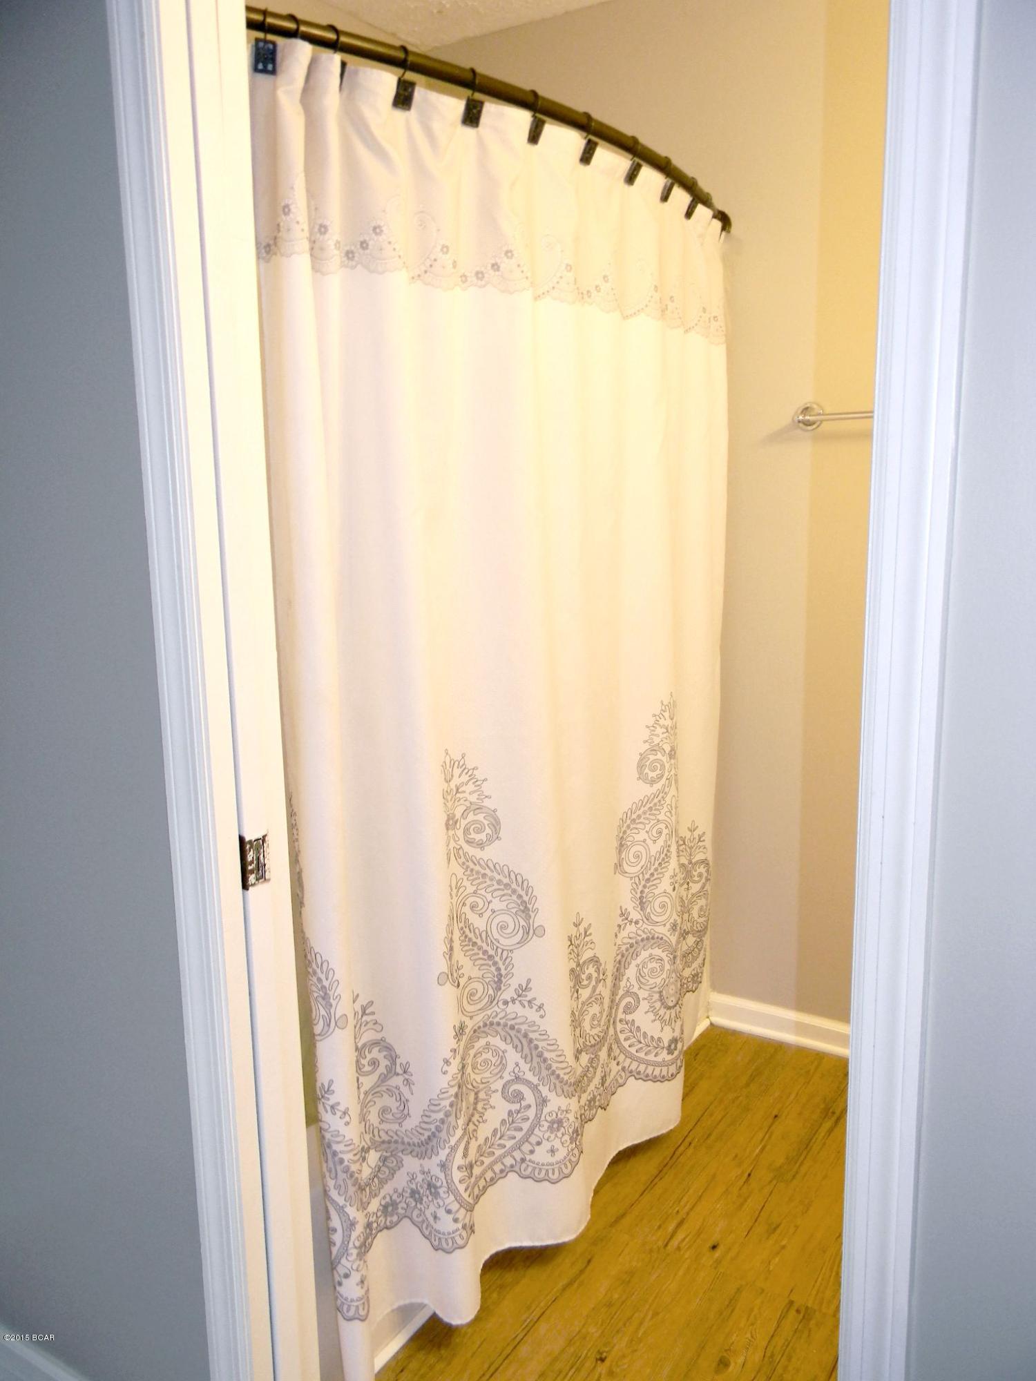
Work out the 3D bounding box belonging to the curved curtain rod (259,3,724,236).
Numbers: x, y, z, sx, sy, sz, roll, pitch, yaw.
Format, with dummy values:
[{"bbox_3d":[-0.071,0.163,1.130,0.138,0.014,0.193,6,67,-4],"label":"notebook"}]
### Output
[{"bbox_3d":[0.048,-0.928,1.860,0.185,0.050,1.527,6,12,36],"label":"curved curtain rod"}]

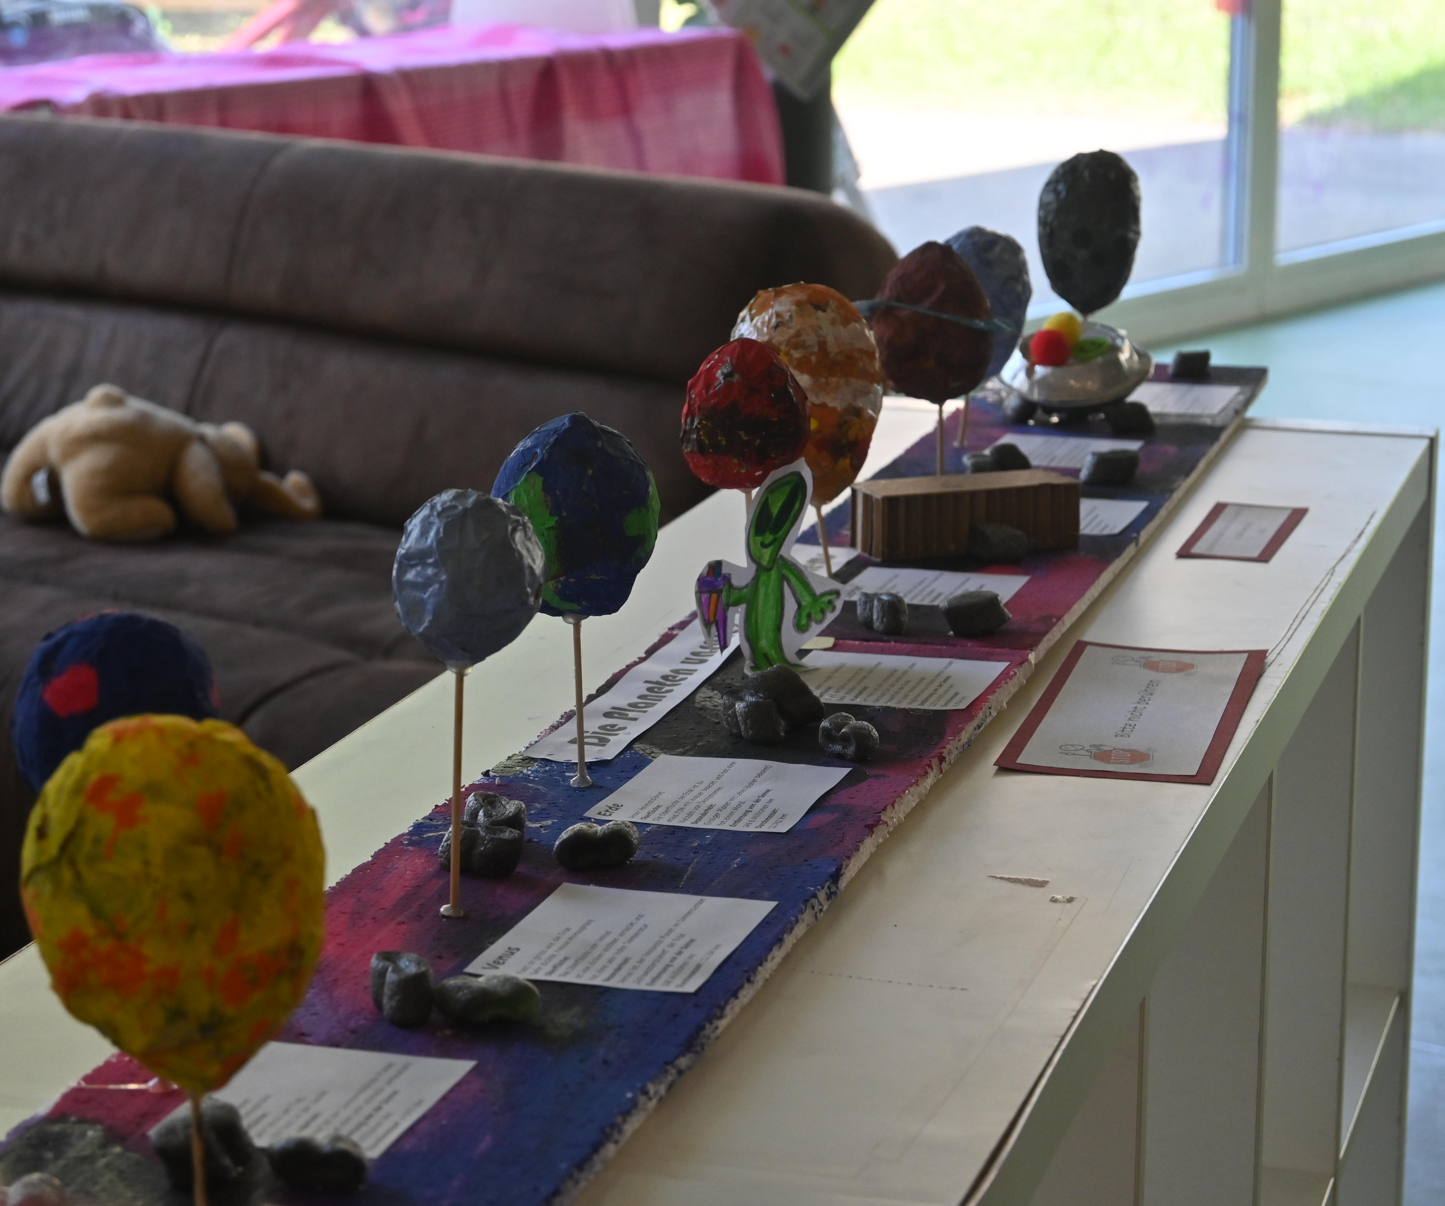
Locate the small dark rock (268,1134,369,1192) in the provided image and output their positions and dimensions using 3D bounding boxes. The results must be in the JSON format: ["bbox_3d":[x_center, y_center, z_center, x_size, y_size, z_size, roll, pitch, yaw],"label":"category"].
[{"bbox_3d":[-0.123,0.168,1.143,0.030,0.014,0.019,0,13,0],"label":"small dark rock"}]

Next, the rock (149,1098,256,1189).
[{"bbox_3d":[-0.158,0.163,1.145,0.031,0.022,0.025,0,13,0],"label":"rock"}]

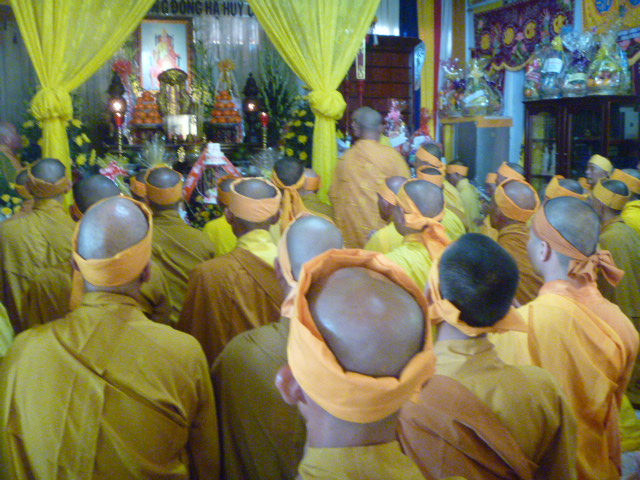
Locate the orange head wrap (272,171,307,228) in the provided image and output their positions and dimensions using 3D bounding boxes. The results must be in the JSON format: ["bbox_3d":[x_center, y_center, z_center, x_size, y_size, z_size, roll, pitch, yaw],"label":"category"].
[{"bbox_3d":[-0.162,-0.208,3.330,0.185,0.320,0.200,-1,9,-5],"label":"orange head wrap"}]

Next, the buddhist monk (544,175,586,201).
[{"bbox_3d":[1.206,0.302,3.118,0.500,1.200,0.550,-4,10,-25],"label":"buddhist monk"}]

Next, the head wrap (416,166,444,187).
[{"bbox_3d":[0.692,-0.391,4.050,0.178,0.100,0.200,-1,21,-8],"label":"head wrap"}]

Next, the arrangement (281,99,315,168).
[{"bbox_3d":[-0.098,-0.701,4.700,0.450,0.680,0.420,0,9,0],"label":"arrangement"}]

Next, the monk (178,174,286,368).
[{"bbox_3d":[-0.223,0.427,2.236,0.500,1.220,0.500,-1,9,-8],"label":"monk"}]

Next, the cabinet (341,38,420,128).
[{"bbox_3d":[0.466,-0.613,5.683,0.750,2.180,0.450,-2,9,-10],"label":"cabinet"}]

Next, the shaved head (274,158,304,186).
[{"bbox_3d":[-0.158,-0.329,3.350,0.160,0.200,0.195,-1,9,-5],"label":"shaved head"}]

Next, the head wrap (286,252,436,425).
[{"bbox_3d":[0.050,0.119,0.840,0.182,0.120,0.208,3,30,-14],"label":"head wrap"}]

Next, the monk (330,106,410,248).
[{"bbox_3d":[0.272,0.026,3.735,0.460,1.560,0.360,-3,9,-18],"label":"monk"}]

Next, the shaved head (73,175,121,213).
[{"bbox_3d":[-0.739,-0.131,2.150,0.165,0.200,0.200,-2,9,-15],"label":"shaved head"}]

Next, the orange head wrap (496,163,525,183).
[{"bbox_3d":[1.272,-0.442,4.300,0.180,0.100,0.200,-5,22,-32],"label":"orange head wrap"}]

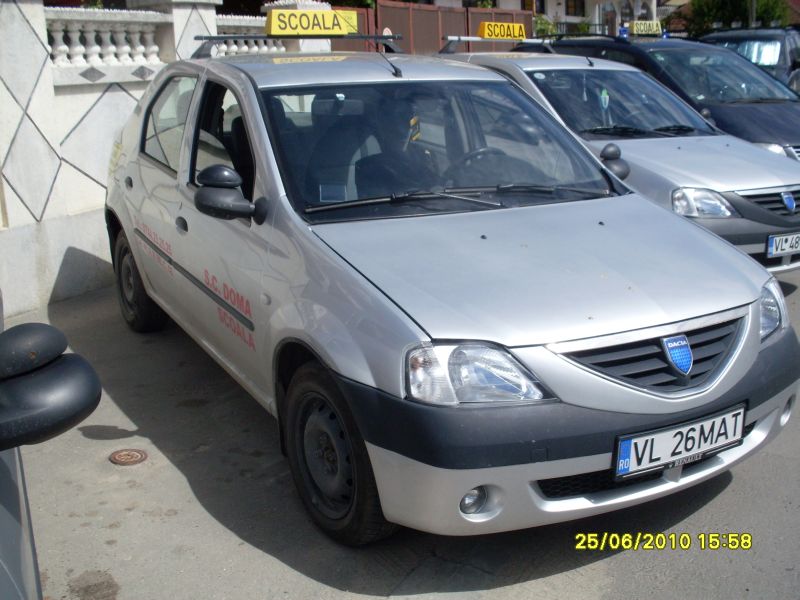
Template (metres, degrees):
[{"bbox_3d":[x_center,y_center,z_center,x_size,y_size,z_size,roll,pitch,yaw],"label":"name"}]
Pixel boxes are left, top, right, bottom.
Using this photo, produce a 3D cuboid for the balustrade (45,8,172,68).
[{"bbox_3d":[-1.920,-1.712,5.774,0.180,0.350,1.090,9,18,29],"label":"balustrade"}]

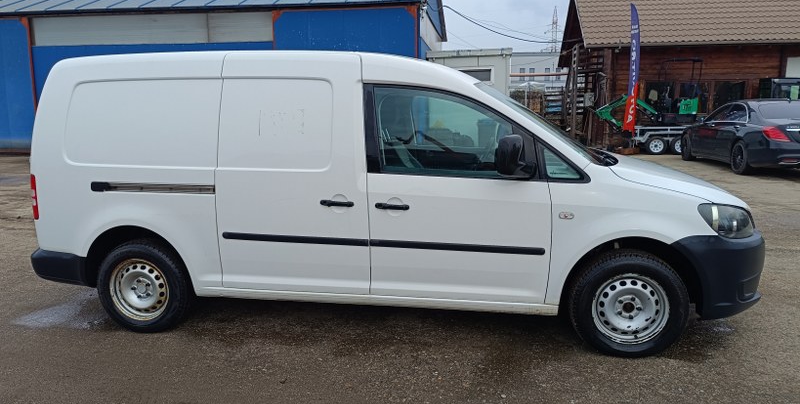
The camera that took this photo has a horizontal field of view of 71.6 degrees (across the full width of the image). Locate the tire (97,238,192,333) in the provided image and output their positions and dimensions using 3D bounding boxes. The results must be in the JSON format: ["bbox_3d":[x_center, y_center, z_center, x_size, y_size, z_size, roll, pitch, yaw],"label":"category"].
[{"bbox_3d":[-1.662,0.545,3.653,0.630,0.630,0.200,1,10,9],"label":"tire"}]

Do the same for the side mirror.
[{"bbox_3d":[0.616,-0.244,2.981,0.190,0.235,0.200,1,10,9],"label":"side mirror"}]

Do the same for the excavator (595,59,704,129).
[{"bbox_3d":[7.160,-3.080,16.200,2.850,2.150,1.050,1,9,7],"label":"excavator"}]

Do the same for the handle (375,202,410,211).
[{"bbox_3d":[-0.044,0.030,3.188,0.205,0.042,0.055,1,10,9],"label":"handle"}]

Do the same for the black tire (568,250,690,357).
[{"bbox_3d":[1.308,0.580,3.193,0.630,0.630,0.200,1,10,9],"label":"black tire"}]

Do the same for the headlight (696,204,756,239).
[{"bbox_3d":[1.860,0.092,3.167,0.440,0.220,0.400,1,10,9],"label":"headlight"}]

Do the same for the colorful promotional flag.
[{"bbox_3d":[6.260,-3.580,15.000,0.480,3.500,0.200,2,9,18],"label":"colorful promotional flag"}]

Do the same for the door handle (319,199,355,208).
[{"bbox_3d":[-0.367,0.018,3.236,0.205,0.042,0.055,1,10,9],"label":"door handle"}]

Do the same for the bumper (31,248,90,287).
[{"bbox_3d":[-2.194,0.292,4.483,0.640,0.280,1.760,1,10,9],"label":"bumper"}]

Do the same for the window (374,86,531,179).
[{"bbox_3d":[0.283,-0.415,3.168,0.920,0.520,0.060,1,-4,9],"label":"window"}]

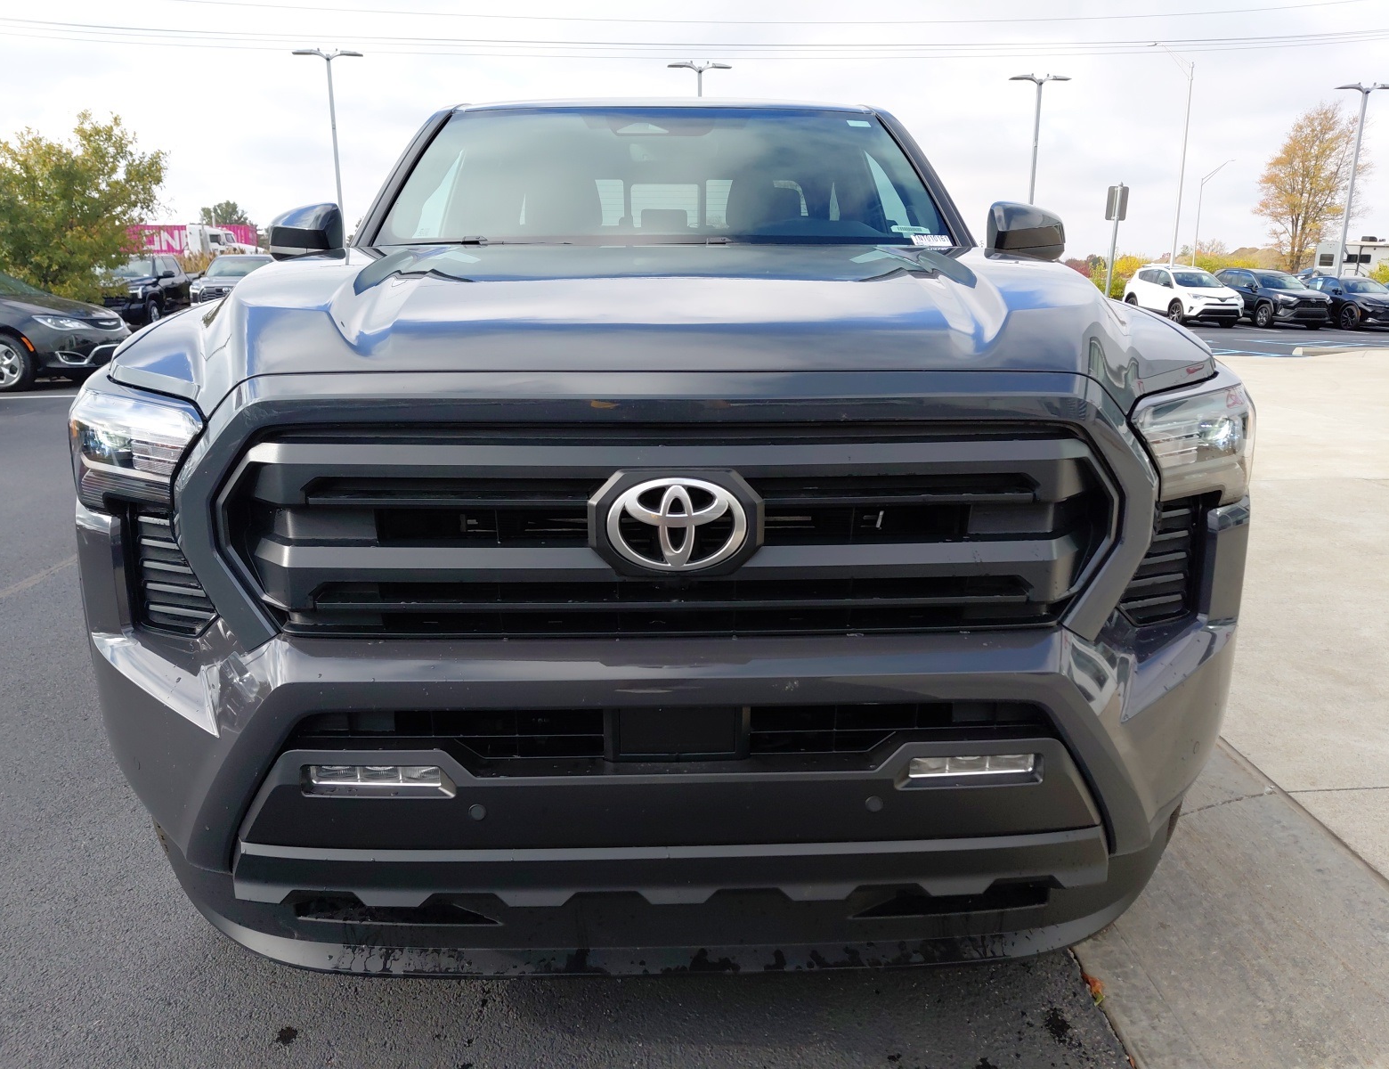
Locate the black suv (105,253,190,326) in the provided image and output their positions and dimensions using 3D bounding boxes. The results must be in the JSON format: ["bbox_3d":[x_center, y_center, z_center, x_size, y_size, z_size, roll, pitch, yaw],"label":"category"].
[{"bbox_3d":[-16.407,-7.228,30.525,2.030,1.980,5.930,-2,14,-8],"label":"black suv"}]

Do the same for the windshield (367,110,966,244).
[{"bbox_3d":[-0.077,-1.034,2.833,1.500,0.140,0.700,-1,54,-2],"label":"windshield"}]

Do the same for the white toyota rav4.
[{"bbox_3d":[14.768,-7.257,31.086,1.845,1.700,4.600,-1,14,-4],"label":"white toyota rav4"}]

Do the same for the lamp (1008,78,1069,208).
[{"bbox_3d":[10.080,-9.964,30.801,1.850,7.000,0.400,-2,14,-6],"label":"lamp"}]

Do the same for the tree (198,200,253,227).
[{"bbox_3d":[-55.742,-35.486,125.051,7.500,9.700,7.500,-6,16,-23],"label":"tree"}]

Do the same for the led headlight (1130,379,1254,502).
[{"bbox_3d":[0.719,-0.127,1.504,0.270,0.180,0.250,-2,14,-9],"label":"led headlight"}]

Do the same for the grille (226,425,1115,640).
[{"bbox_3d":[-0.033,-0.010,1.350,1.190,0.280,0.150,-1,14,-1],"label":"grille"}]

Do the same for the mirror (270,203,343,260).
[{"bbox_3d":[-1.043,-0.811,2.775,0.205,0.160,0.140,-1,14,-1],"label":"mirror"}]

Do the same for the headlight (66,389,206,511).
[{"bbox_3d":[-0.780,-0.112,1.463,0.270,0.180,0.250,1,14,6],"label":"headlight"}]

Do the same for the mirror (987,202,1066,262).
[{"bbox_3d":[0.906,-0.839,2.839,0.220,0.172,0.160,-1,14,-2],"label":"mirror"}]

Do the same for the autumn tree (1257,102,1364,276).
[{"bbox_3d":[30.692,-16.274,51.474,5.000,10.032,5.000,8,16,29],"label":"autumn tree"}]

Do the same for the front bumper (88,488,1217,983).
[{"bbox_3d":[-0.044,0.273,1.618,1.870,0.660,0.500,-1,14,-1],"label":"front bumper"}]

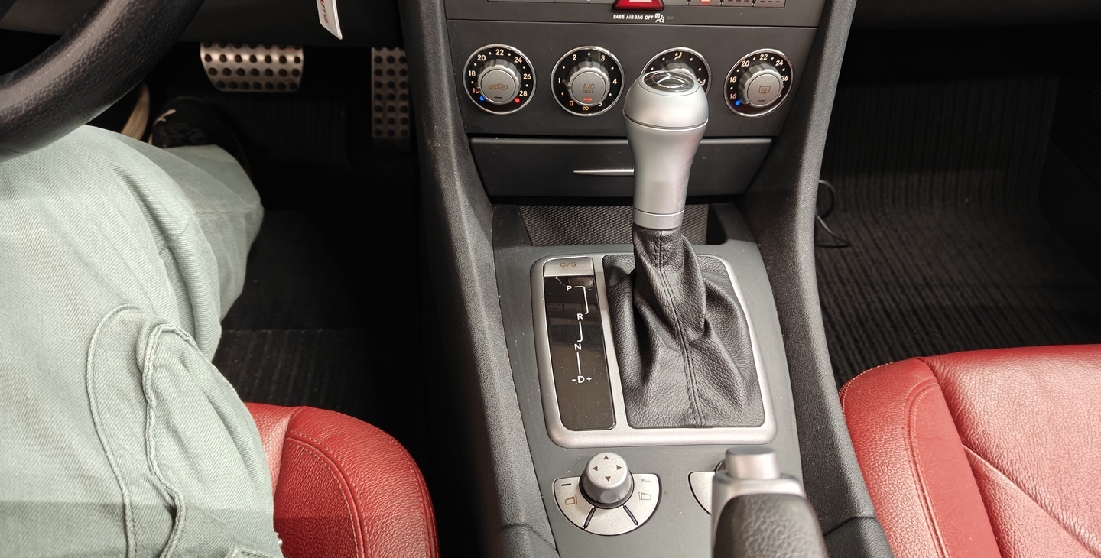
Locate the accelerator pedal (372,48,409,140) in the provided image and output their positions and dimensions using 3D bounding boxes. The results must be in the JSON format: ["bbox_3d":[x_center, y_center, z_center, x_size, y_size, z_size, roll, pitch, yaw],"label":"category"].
[{"bbox_3d":[-0.198,-0.238,0.953,0.048,0.025,0.135,0,87,-4],"label":"accelerator pedal"}]

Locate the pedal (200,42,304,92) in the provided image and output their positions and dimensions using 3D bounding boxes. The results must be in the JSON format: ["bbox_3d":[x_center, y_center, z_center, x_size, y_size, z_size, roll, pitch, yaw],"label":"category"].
[{"bbox_3d":[-0.353,-0.256,0.914,0.122,0.075,0.030,0,0,-4],"label":"pedal"}]

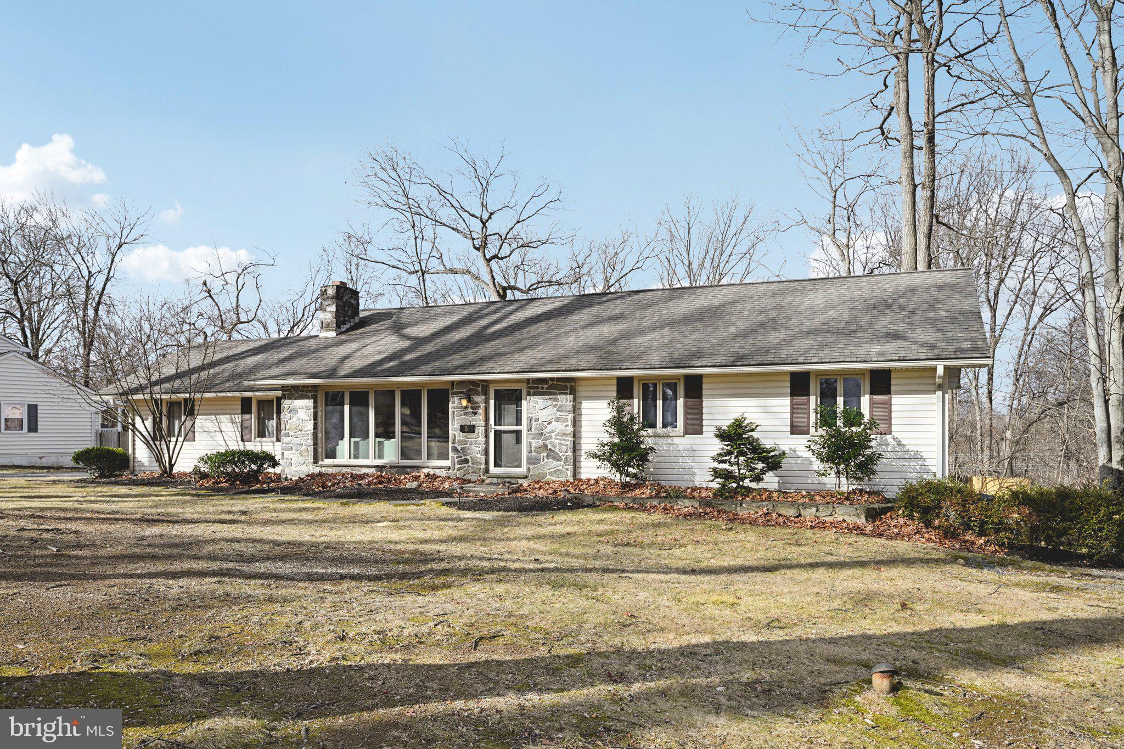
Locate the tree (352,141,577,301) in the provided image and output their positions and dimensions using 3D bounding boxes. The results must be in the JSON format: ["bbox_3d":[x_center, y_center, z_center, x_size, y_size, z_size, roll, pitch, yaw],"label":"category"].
[{"bbox_3d":[-4.427,-2.993,34.500,10.600,15.400,9.800,0,-2,0],"label":"tree"}]

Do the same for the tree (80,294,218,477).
[{"bbox_3d":[-11.091,0.284,20.200,3.600,4.900,3.400,0,-2,0],"label":"tree"}]

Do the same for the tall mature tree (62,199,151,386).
[{"bbox_3d":[-29.223,-2.758,48.000,6.200,17.000,6.200,0,-2,0],"label":"tall mature tree"}]

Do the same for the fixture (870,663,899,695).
[{"bbox_3d":[1.785,1.684,4.150,0.152,0.165,0.152,0,-2,0],"label":"fixture"}]

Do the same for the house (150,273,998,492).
[{"bbox_3d":[-1.471,0.263,21.803,22.800,5.300,9.000,-1,-2,21],"label":"house"}]

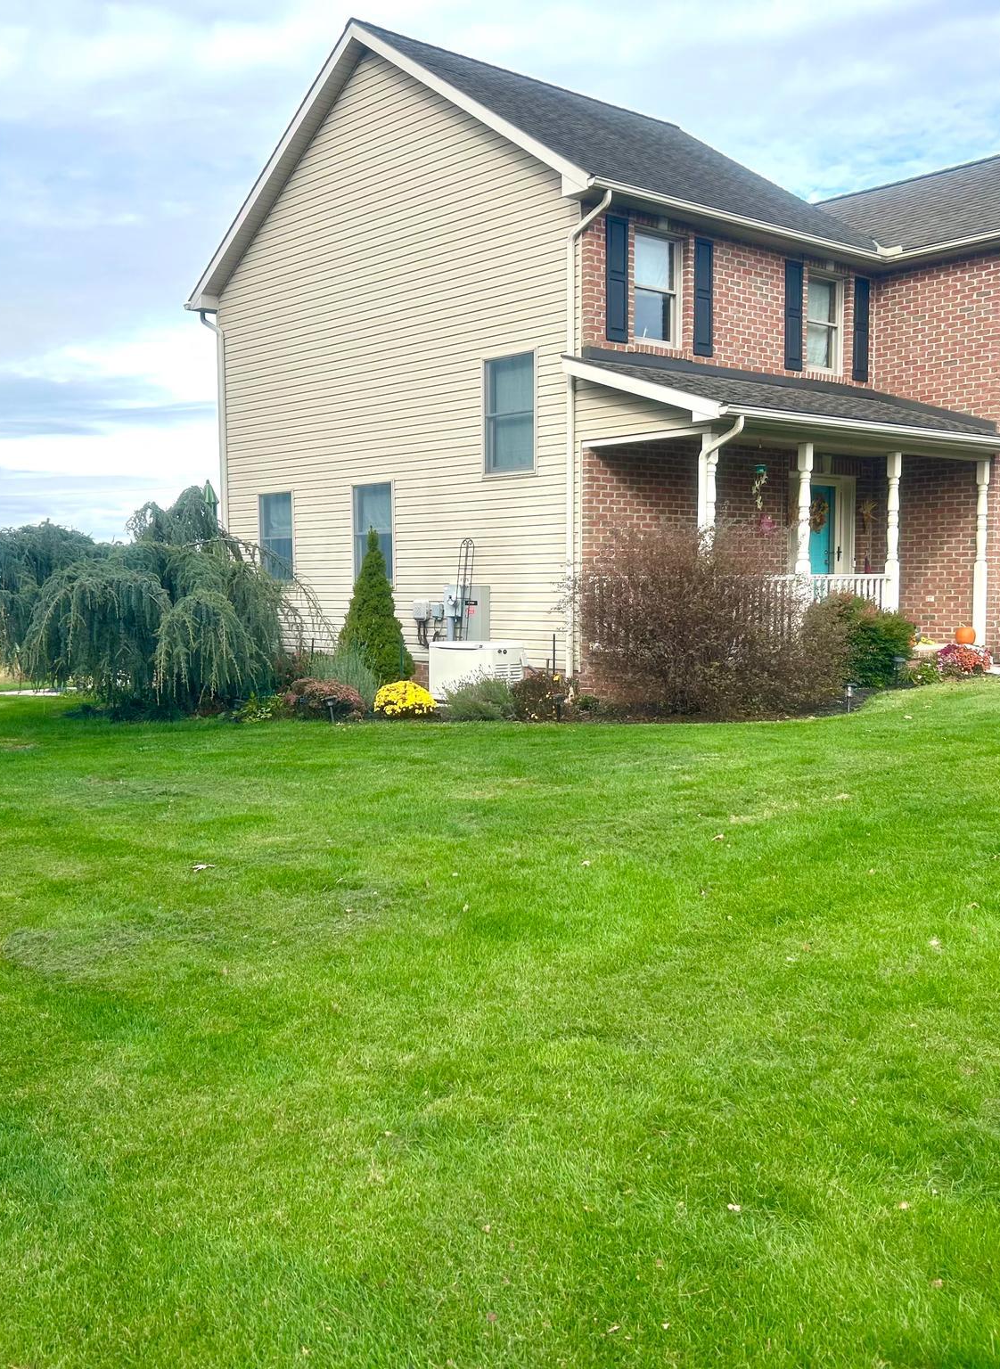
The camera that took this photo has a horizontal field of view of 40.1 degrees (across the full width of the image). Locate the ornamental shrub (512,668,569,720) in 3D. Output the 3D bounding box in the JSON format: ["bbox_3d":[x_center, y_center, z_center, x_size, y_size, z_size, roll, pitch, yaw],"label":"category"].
[{"bbox_3d":[0.418,0.093,14.349,0.594,0.527,0.580,0,4,2],"label":"ornamental shrub"}]

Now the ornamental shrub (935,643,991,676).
[{"bbox_3d":[5.793,-0.312,17.164,0.687,0.424,0.586,1,5,19],"label":"ornamental shrub"}]

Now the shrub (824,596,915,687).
[{"bbox_3d":[4.181,-0.501,15.549,1.030,1.040,0.989,0,4,15],"label":"shrub"}]

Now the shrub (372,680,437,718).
[{"bbox_3d":[-1.028,0.146,14.749,0.670,0.398,0.660,-1,4,-4],"label":"shrub"}]

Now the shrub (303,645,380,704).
[{"bbox_3d":[-1.844,-0.095,15.902,0.866,0.717,0.800,-1,4,-7],"label":"shrub"}]

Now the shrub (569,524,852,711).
[{"bbox_3d":[2.076,-0.654,13.529,2.625,1.888,2.221,0,4,9],"label":"shrub"}]

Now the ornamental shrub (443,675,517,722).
[{"bbox_3d":[-0.211,0.126,14.499,0.775,0.446,0.720,0,4,-1],"label":"ornamental shrub"}]

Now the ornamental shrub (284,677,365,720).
[{"bbox_3d":[-1.919,0.148,14.943,0.858,0.475,0.788,-1,4,-7],"label":"ornamental shrub"}]

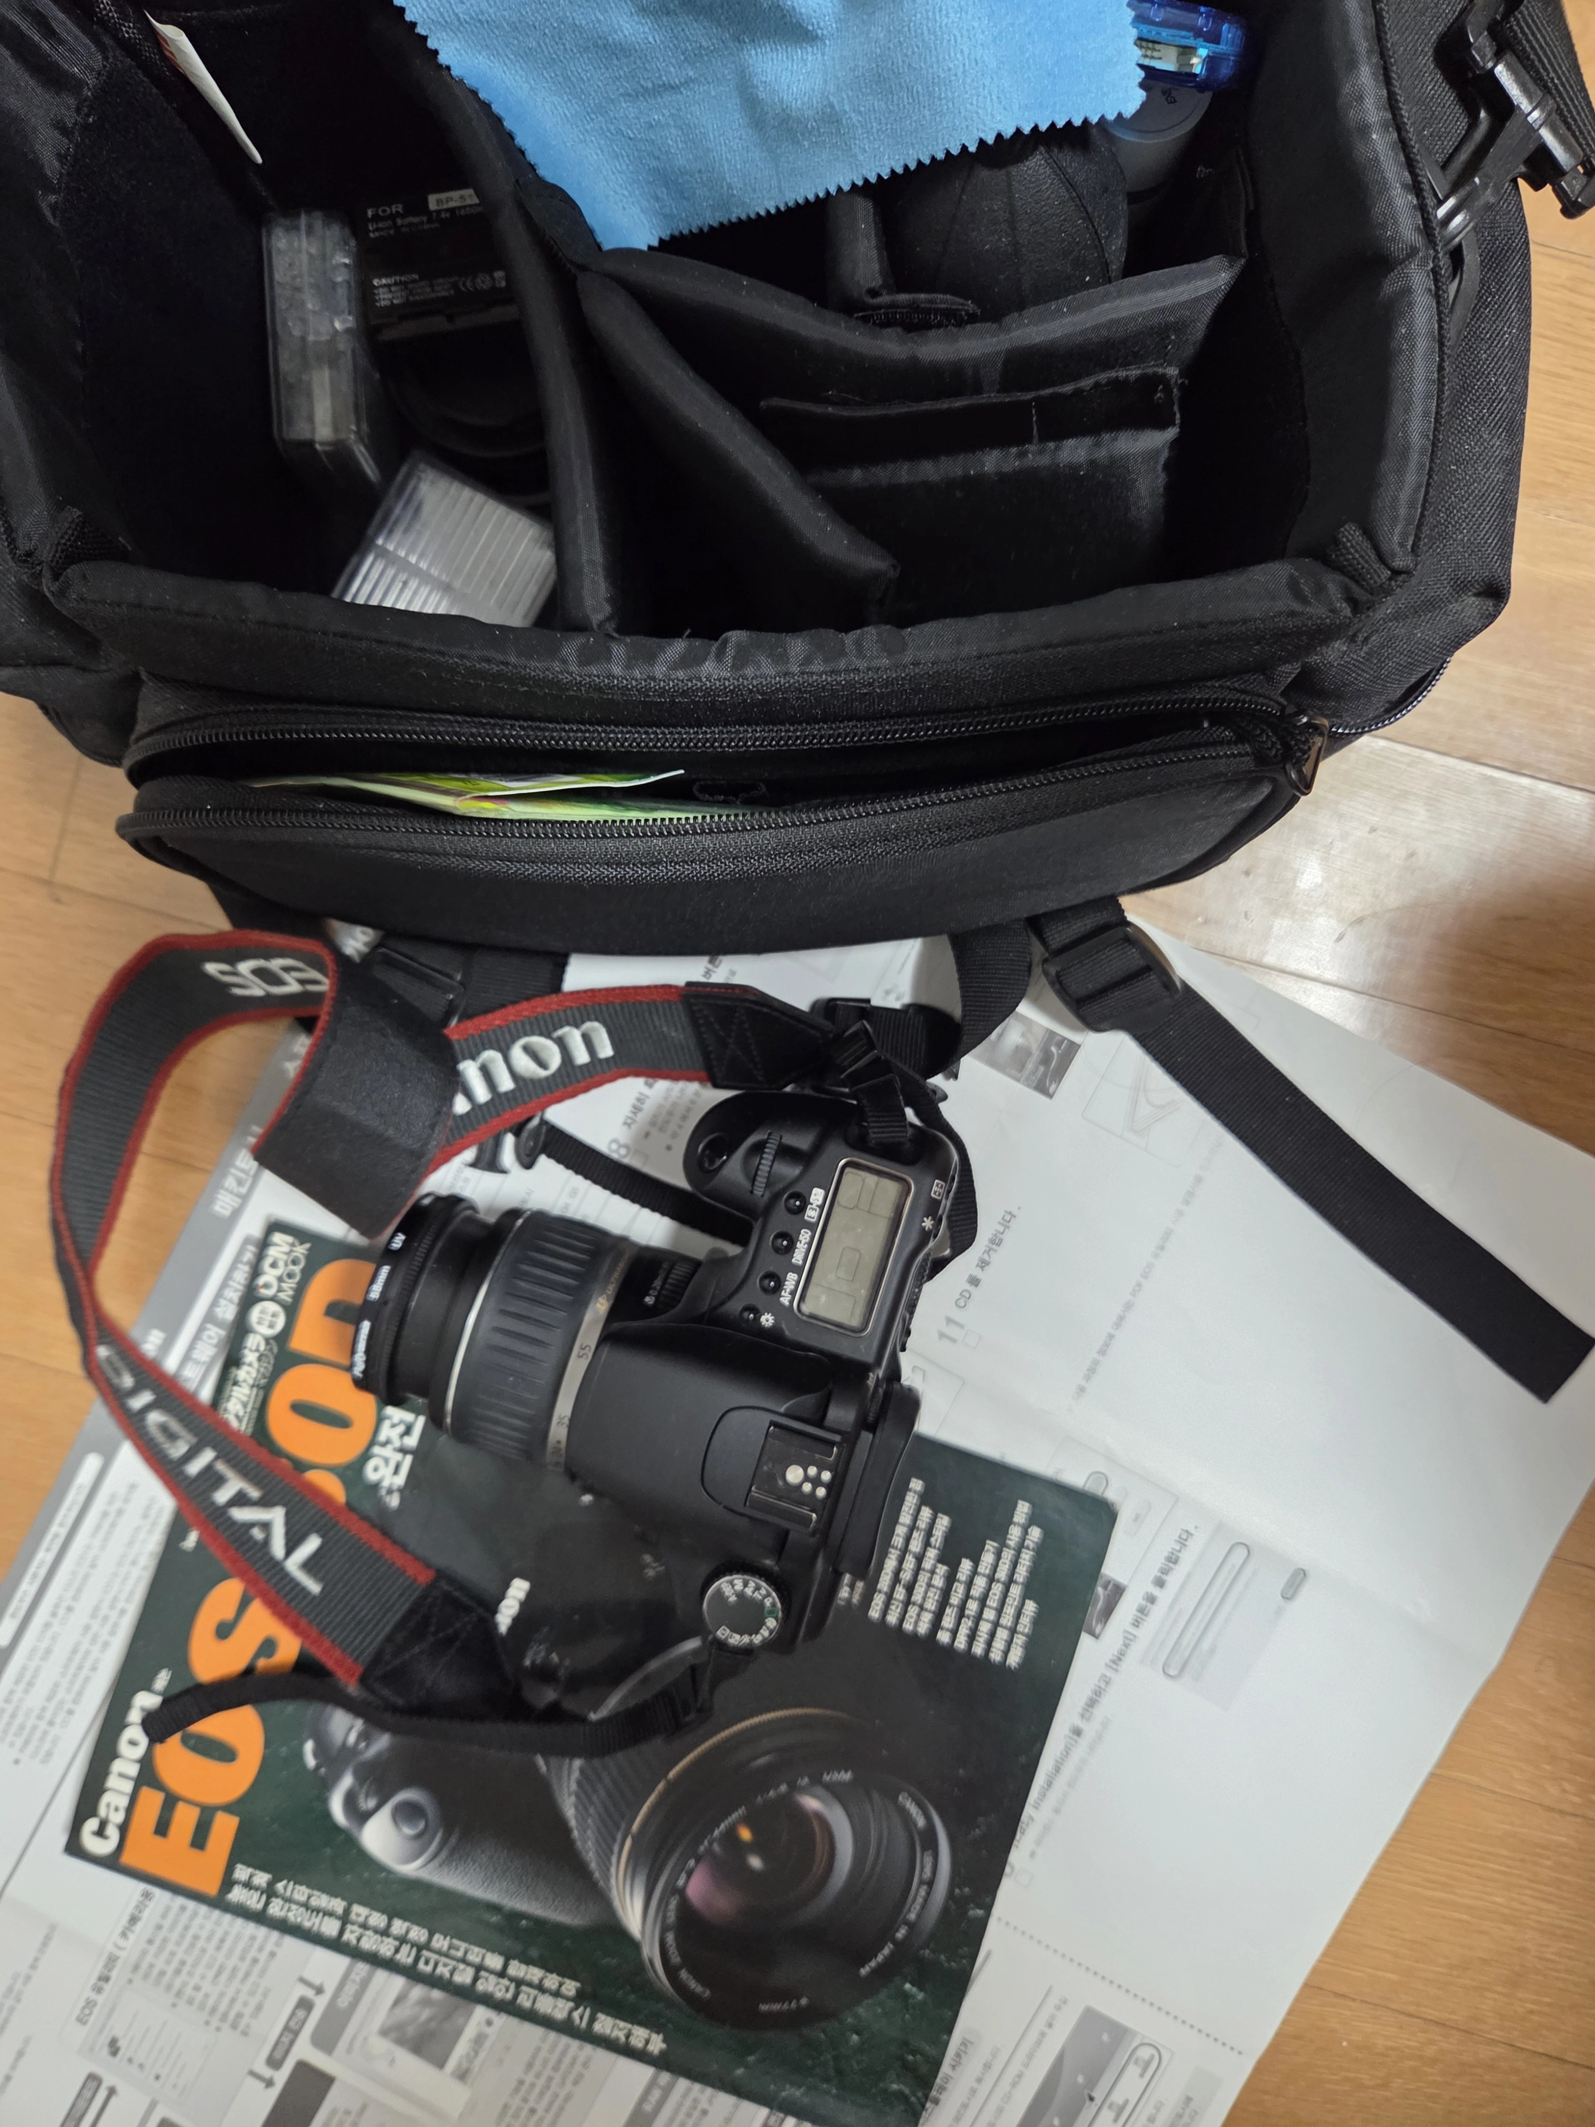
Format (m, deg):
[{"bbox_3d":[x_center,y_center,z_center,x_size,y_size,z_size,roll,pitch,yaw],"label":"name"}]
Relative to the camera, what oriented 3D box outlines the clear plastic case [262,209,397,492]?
[{"bbox_3d":[-0.120,-0.184,0.373,0.021,0.040,0.057,-2,91,3],"label":"clear plastic case"}]

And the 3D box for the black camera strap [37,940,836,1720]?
[{"bbox_3d":[-0.101,0.082,0.408,0.225,0.075,0.235,0,92,3],"label":"black camera strap"}]

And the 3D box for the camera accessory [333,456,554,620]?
[{"bbox_3d":[-0.094,-0.126,0.370,0.046,0.024,0.052,29,93,2],"label":"camera accessory"}]

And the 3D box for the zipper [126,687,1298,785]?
[{"bbox_3d":[-0.017,-0.064,0.278,0.228,0.018,0.020,-2,92,3],"label":"zipper"}]

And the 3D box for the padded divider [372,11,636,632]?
[{"bbox_3d":[-0.048,-0.146,0.344,0.018,0.145,0.130,-19,91,3],"label":"padded divider"}]

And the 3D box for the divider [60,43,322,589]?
[{"bbox_3d":[-0.127,-0.144,0.341,0.018,0.140,0.115,0,92,3],"label":"divider"}]

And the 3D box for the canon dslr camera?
[{"bbox_3d":[-0.039,0.066,0.387,0.147,0.106,0.146,16,92,2],"label":"canon dslr camera"}]

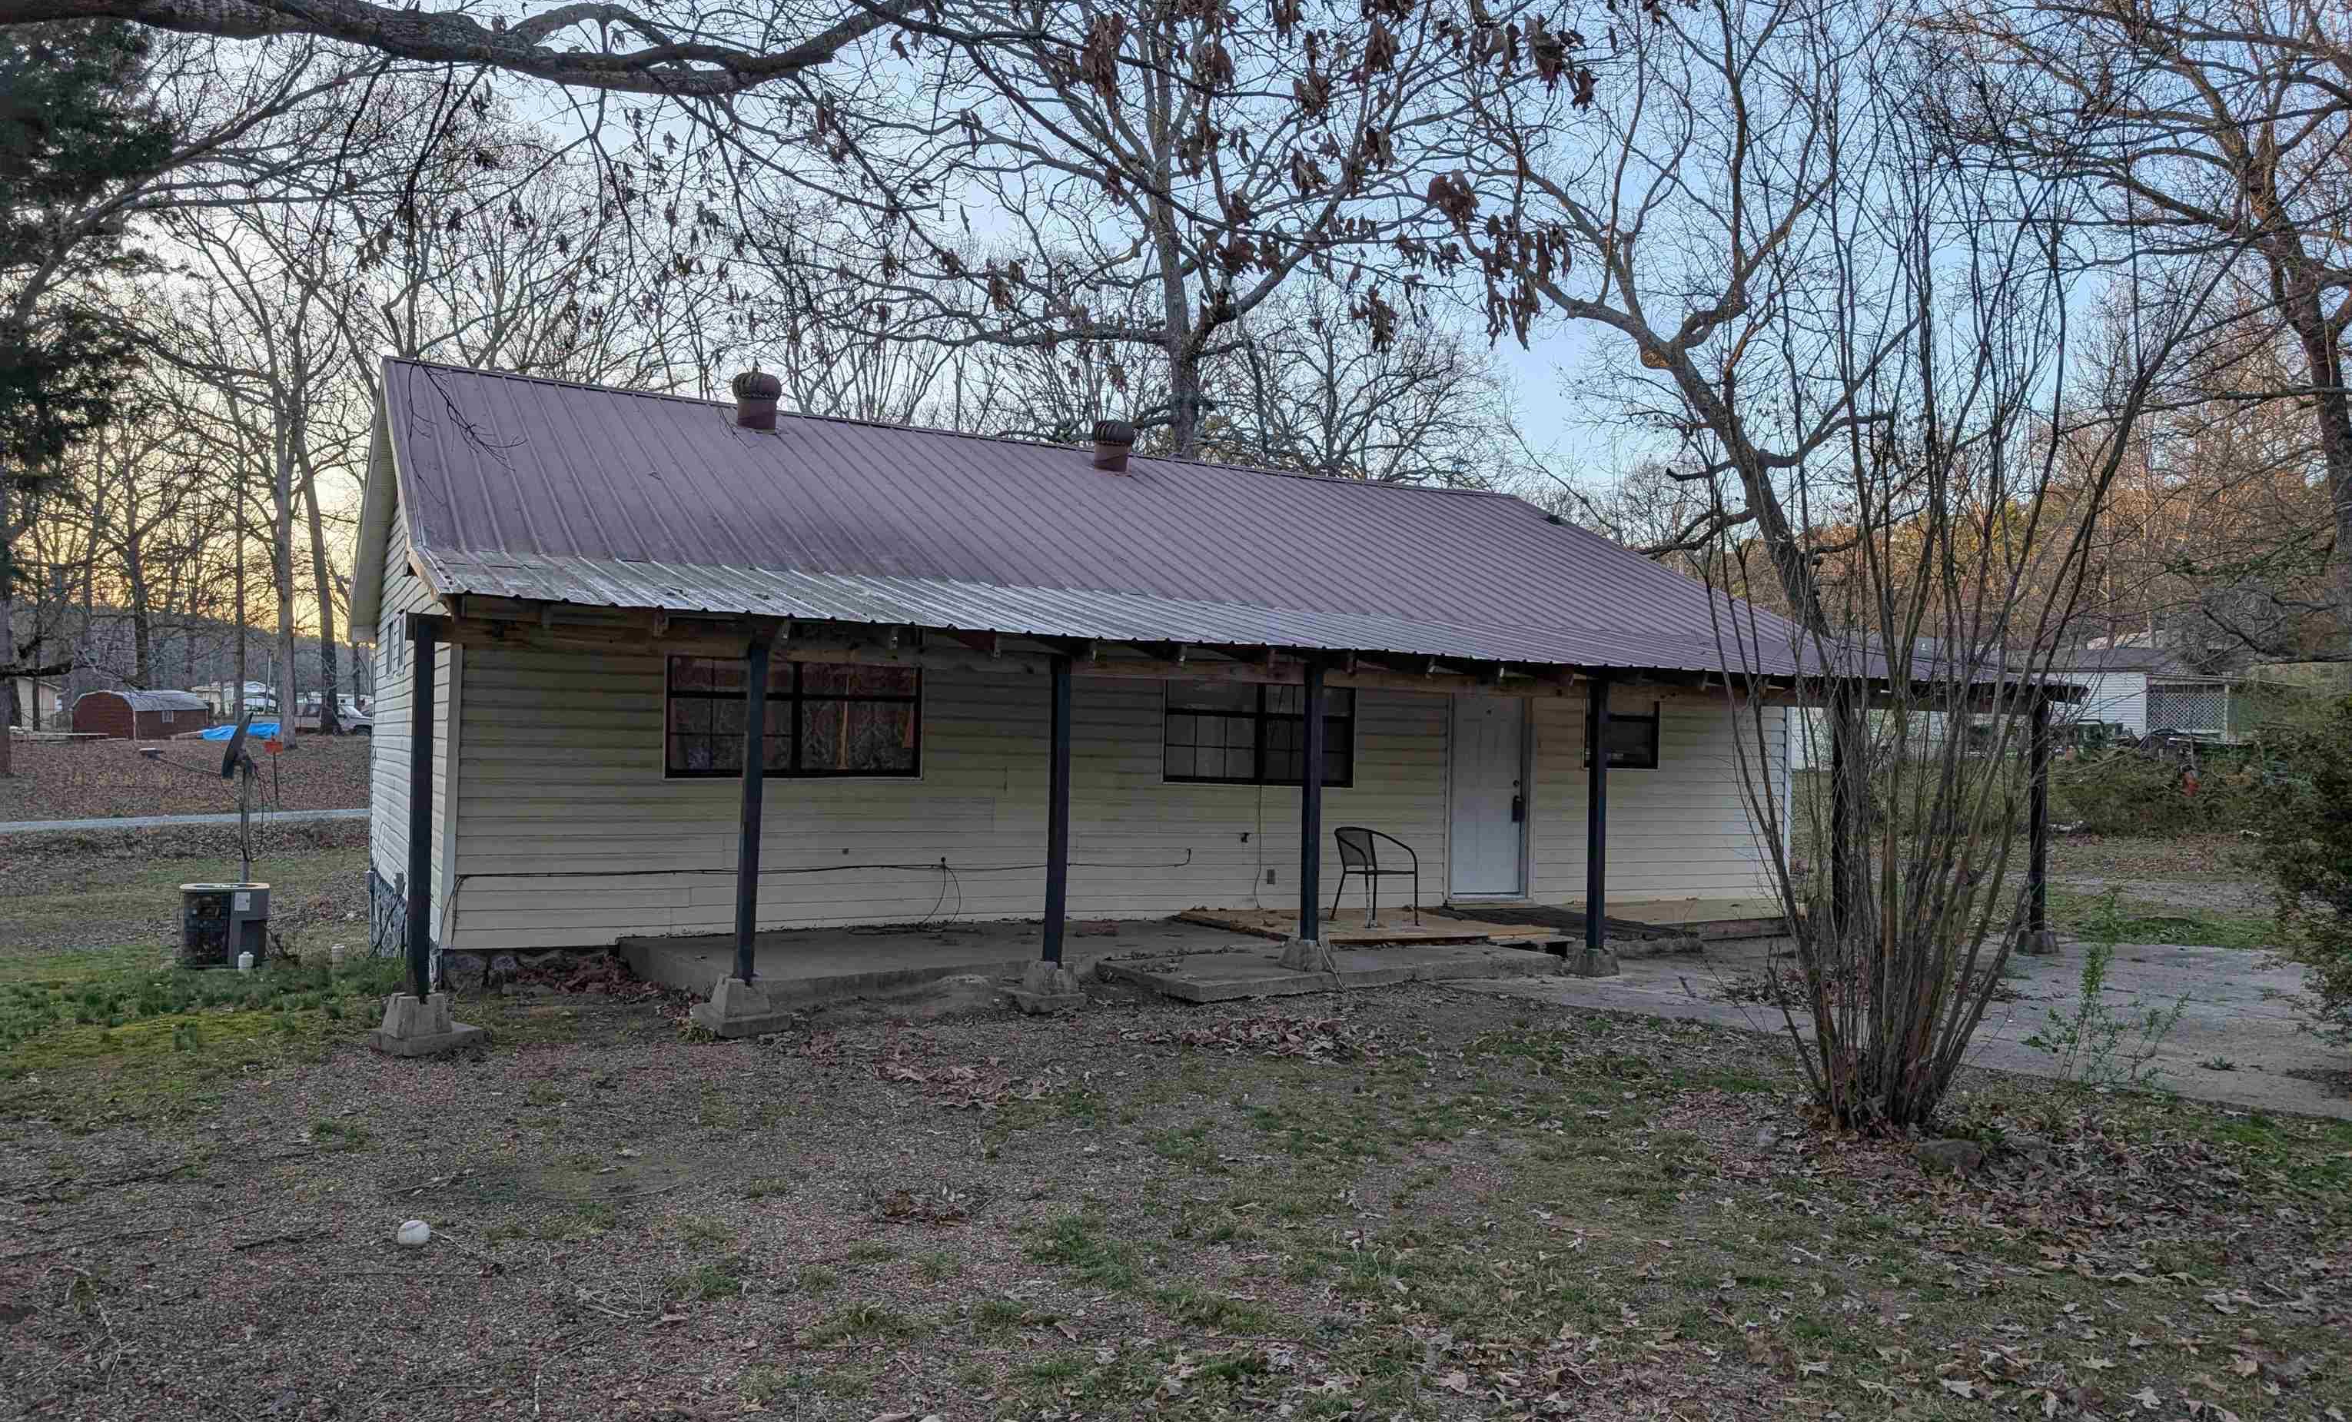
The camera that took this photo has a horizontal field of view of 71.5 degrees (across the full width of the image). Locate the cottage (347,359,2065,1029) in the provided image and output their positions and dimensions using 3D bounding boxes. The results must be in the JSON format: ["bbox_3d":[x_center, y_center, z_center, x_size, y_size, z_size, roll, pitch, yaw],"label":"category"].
[{"bbox_3d":[-0.253,-0.419,15.472,13.180,4.480,9.870,2,-2,-29],"label":"cottage"}]

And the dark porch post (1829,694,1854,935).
[{"bbox_3d":[5.423,0.851,13.282,0.093,1.956,0.093,2,-2,-29],"label":"dark porch post"}]

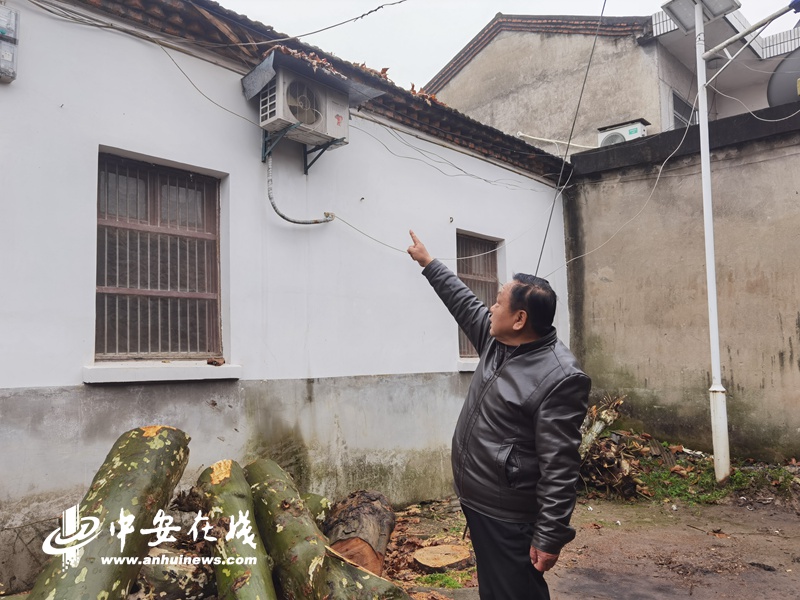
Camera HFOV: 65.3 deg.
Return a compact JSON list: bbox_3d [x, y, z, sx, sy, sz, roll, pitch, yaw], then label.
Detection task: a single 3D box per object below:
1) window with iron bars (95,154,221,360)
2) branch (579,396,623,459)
[{"bbox_3d":[-1.846,-0.285,4.825,1.000,1.500,0.100,4,-7,-44],"label":"window with iron bars"},{"bbox_3d":[2.227,1.475,7.000,0.350,0.880,0.350,31,-5,21],"label":"branch"}]

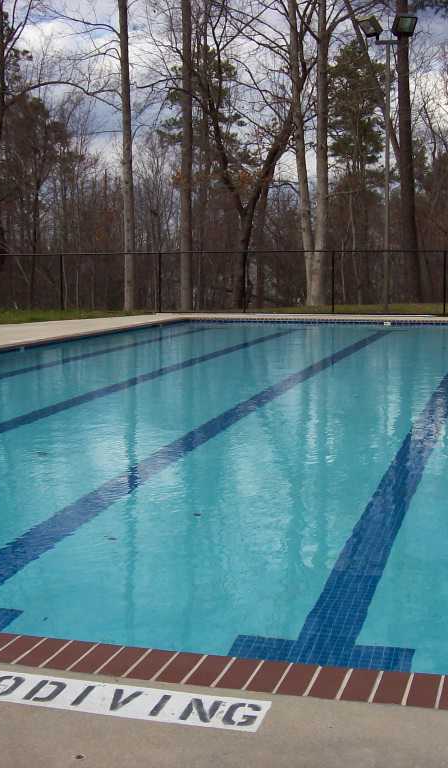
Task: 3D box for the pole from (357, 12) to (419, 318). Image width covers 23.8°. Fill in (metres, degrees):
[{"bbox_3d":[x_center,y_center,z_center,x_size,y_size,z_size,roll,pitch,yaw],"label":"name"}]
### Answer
[{"bbox_3d":[4.674,-6.243,30.534,1.700,8.347,0.500,2,7,16],"label":"pole"}]

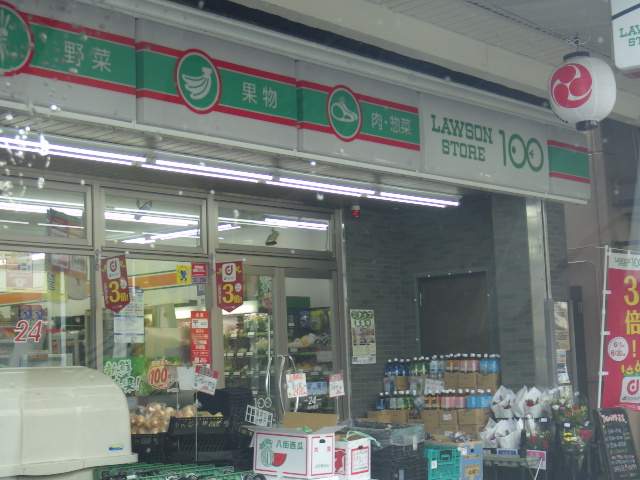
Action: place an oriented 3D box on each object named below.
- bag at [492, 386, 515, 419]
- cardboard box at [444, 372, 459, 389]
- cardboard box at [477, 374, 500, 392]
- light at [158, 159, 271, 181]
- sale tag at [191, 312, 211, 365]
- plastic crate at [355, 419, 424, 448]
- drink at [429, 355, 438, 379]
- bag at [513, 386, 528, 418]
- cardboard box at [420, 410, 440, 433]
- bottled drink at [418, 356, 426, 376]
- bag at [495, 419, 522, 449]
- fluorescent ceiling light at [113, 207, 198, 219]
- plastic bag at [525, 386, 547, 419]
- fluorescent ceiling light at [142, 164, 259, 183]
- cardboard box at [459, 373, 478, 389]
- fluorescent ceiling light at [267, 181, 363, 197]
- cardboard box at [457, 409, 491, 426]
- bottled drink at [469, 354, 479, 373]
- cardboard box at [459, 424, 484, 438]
[{"bbox_3d":[1.564,1.385,9.770,0.170,0.280,0.150,-7,-7,39],"label":"bag"},{"bbox_3d":[1.280,1.296,10.569,0.187,0.153,0.250,-9,-9,42],"label":"cardboard box"},{"bbox_3d":[1.591,1.295,10.361,0.211,0.165,0.250,-8,-8,41],"label":"cardboard box"},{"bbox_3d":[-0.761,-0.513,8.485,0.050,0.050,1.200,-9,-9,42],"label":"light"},{"bbox_3d":[-1.069,0.880,10.274,0.010,0.469,0.222,-8,-8,41],"label":"sale tag"},{"bbox_3d":[0.614,1.755,10.232,0.394,0.170,0.547,-7,-7,39],"label":"plastic crate"},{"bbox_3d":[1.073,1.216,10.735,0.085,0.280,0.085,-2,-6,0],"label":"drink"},{"bbox_3d":[1.720,1.397,9.856,0.170,0.280,0.160,-9,-9,42],"label":"bag"},{"bbox_3d":[1.097,1.653,10.518,0.202,0.202,0.290,-7,-7,39],"label":"cardboard box"},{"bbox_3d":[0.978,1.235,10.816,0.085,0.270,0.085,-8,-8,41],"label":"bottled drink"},{"bbox_3d":[1.611,1.662,9.798,0.220,0.270,0.190,-9,-9,42],"label":"bag"},{"bbox_3d":[-1.432,-0.244,10.621,0.045,0.045,1.150,-7,-7,39],"label":"fluorescent ceiling light"},{"bbox_3d":[1.800,1.358,9.577,0.170,0.280,0.150,-7,-7,39],"label":"plastic bag"},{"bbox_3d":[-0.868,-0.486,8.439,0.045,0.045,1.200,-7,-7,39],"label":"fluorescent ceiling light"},{"bbox_3d":[1.440,1.294,10.507,0.204,0.160,0.270,-8,-8,41],"label":"cardboard box"},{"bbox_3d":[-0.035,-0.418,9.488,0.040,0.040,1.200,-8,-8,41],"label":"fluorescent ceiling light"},{"bbox_3d":[1.383,1.568,10.182,0.211,0.148,0.250,-9,-9,42],"label":"cardboard box"},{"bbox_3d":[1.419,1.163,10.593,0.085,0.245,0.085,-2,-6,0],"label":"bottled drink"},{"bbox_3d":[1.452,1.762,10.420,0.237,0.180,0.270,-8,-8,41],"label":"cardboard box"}]

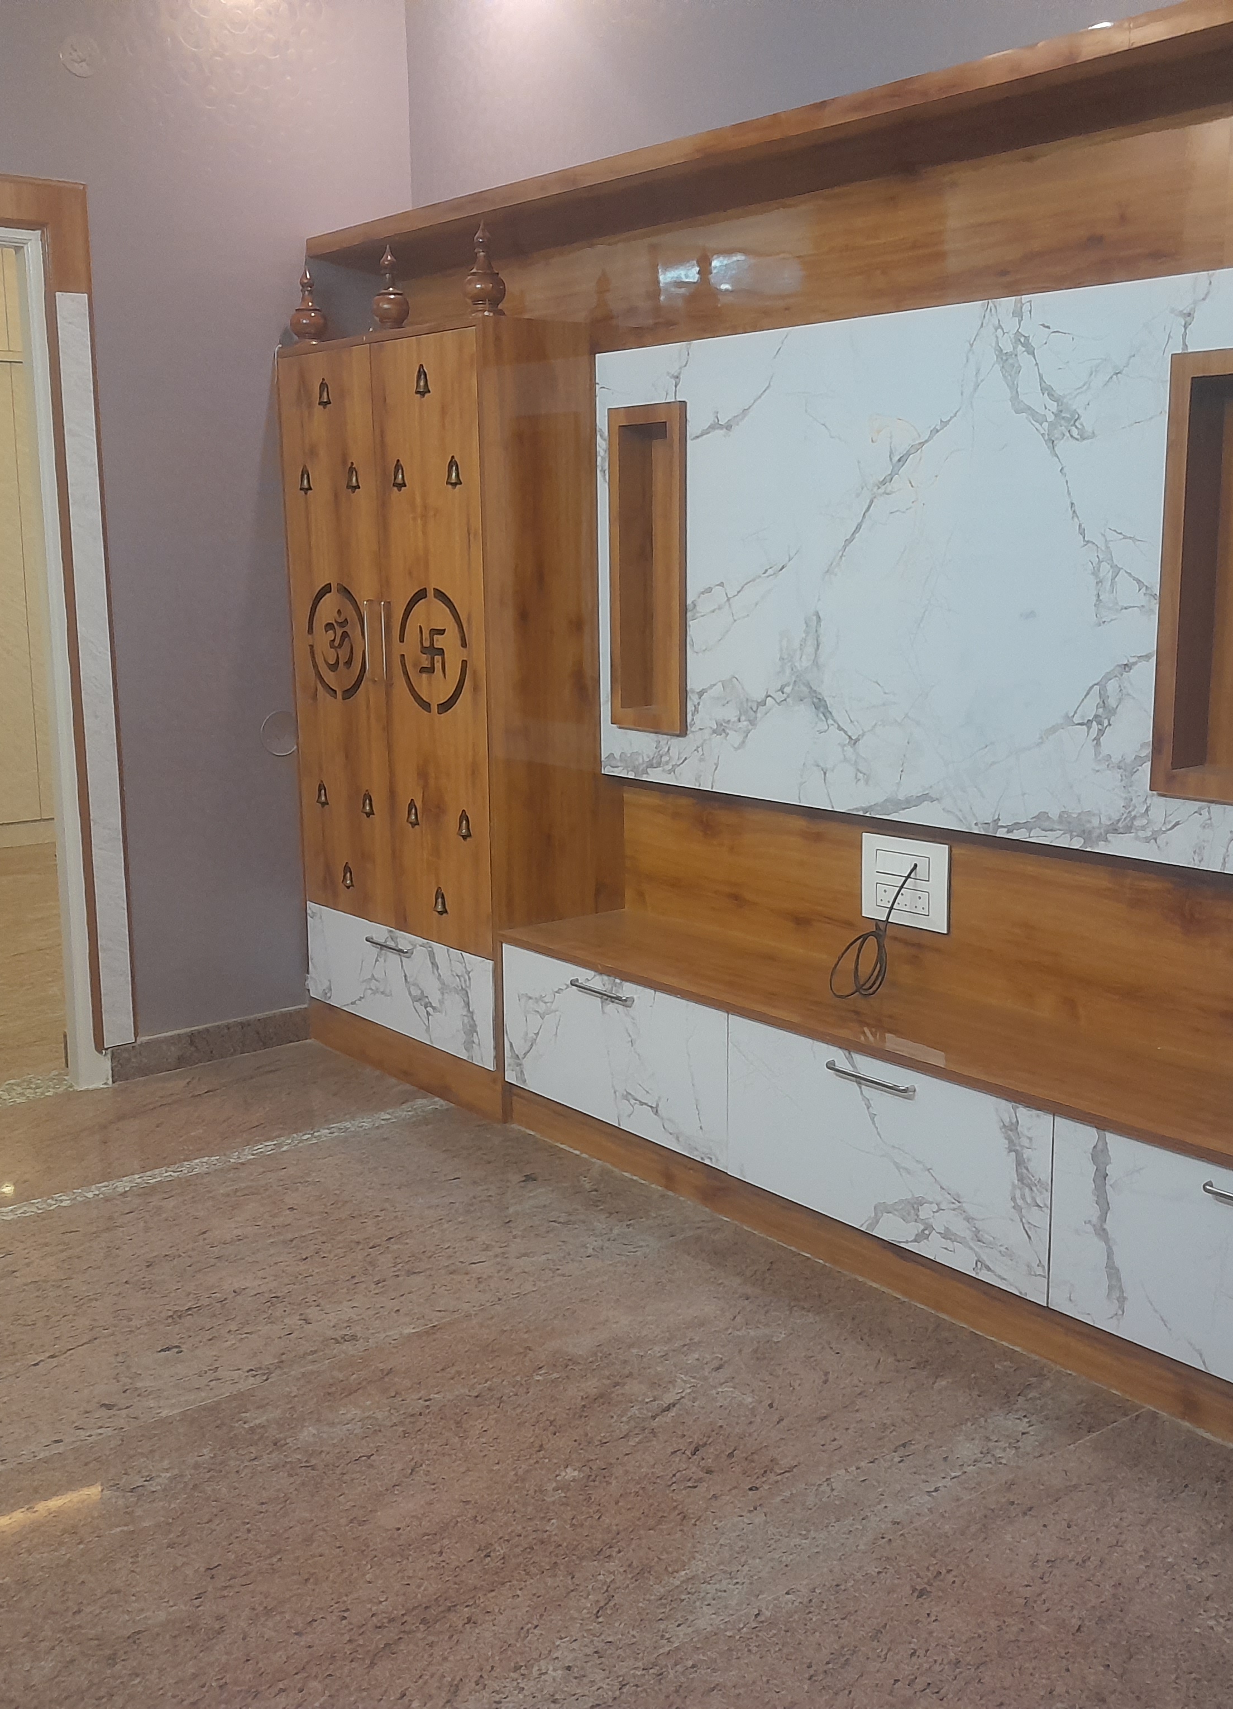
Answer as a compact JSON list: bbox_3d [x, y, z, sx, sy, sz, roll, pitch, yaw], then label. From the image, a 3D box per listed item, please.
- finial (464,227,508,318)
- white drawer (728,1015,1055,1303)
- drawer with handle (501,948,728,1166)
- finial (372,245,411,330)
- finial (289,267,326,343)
[{"bbox_3d":[-0.275,-1.232,3.747,0.089,0.198,0.089,-1,11,0],"label":"finial"},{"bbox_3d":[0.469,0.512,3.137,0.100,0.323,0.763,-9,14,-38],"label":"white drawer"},{"bbox_3d":[0.087,0.391,3.785,0.330,0.319,0.744,-9,14,-38],"label":"drawer with handle"},{"bbox_3d":[-0.519,-1.285,4.046,0.085,0.197,0.085,-1,11,0],"label":"finial"},{"bbox_3d":[-0.754,-1.333,4.335,0.089,0.189,0.089,-1,11,0],"label":"finial"}]

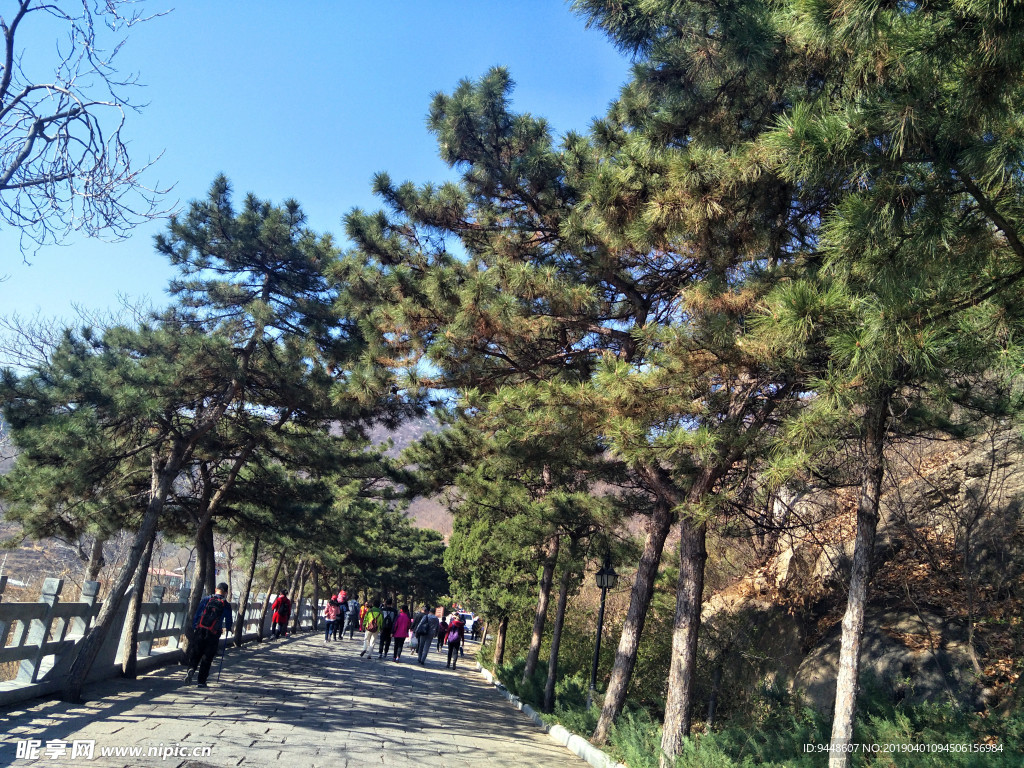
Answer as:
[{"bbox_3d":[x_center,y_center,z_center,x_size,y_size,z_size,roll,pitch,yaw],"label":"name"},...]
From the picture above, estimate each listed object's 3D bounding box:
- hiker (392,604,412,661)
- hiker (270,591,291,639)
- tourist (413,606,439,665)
[{"bbox_3d":[-3.361,7.561,21.495,0.550,1.634,0.420,10,-14,-4],"label":"hiker"},{"bbox_3d":[-8.256,8.235,25.398,0.620,1.654,0.470,15,-15,-24],"label":"hiker"},{"bbox_3d":[-2.626,7.817,22.001,0.600,1.681,0.450,10,-14,-4],"label":"tourist"}]

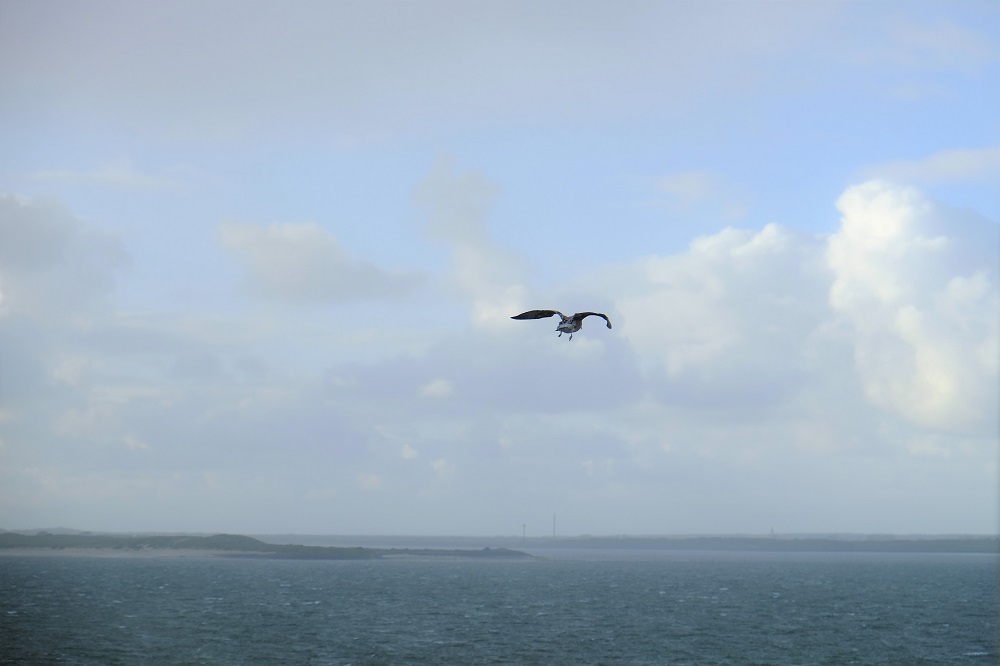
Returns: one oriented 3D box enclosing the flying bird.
[{"bbox_3d":[0.686,-0.083,25.500,1.170,0.330,0.560,0,-5,20],"label":"flying bird"}]

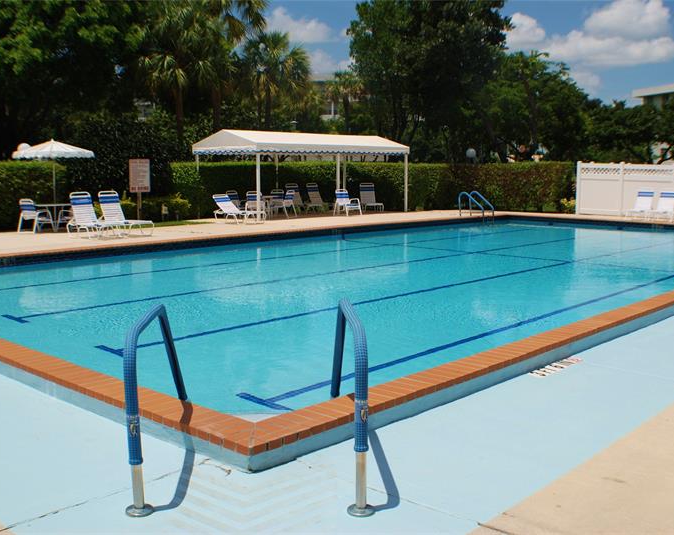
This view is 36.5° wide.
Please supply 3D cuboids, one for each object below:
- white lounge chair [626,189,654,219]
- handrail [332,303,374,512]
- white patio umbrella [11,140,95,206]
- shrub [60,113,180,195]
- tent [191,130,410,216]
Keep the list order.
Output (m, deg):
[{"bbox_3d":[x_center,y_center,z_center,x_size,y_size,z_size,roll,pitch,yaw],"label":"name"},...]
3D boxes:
[{"bbox_3d":[9.432,-1.971,31.900,0.640,0.930,1.400,4,7,33],"label":"white lounge chair"},{"bbox_3d":[0.074,0.647,5.606,0.140,0.960,1.800,0,6,-3],"label":"handrail"},{"bbox_3d":[-6.983,-2.032,25.200,2.030,2.280,2.030,0,6,0],"label":"white patio umbrella"},{"bbox_3d":[-6.846,-3.288,32.500,3.000,3.200,3.500,5,8,41],"label":"shrub"},{"bbox_3d":[-0.996,-2.976,32.657,2.850,2.600,7.000,5,8,41],"label":"tent"}]

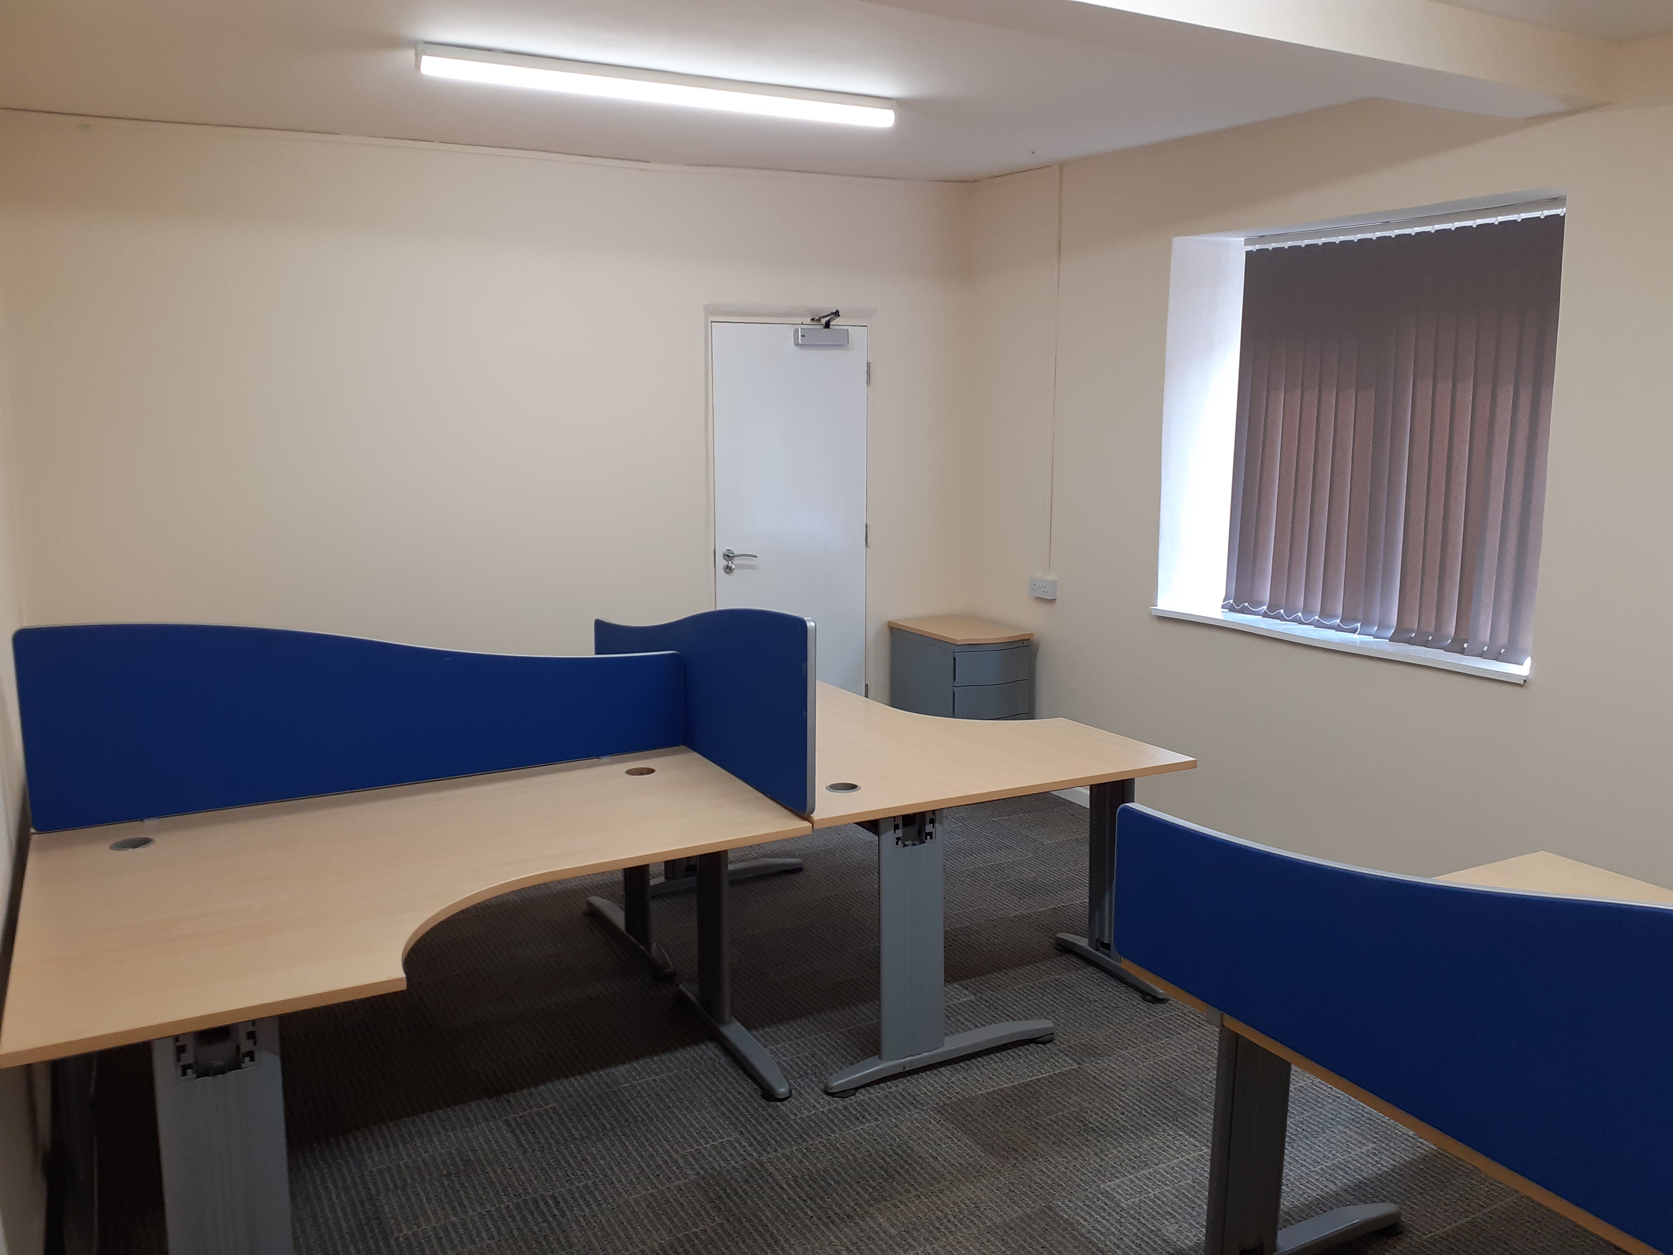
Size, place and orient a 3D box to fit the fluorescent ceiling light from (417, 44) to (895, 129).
[{"bbox_3d":[-0.494,-1.649,3.992,1.525,0.080,0.075,-5,11,-28],"label":"fluorescent ceiling light"}]

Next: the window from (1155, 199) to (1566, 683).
[{"bbox_3d":[1.750,-0.644,4.415,0.300,1.430,1.550,-6,11,-29],"label":"window"}]

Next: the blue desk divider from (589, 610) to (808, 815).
[{"bbox_3d":[-0.442,0.093,3.725,0.030,0.475,1.600,-5,11,-28],"label":"blue desk divider"}]

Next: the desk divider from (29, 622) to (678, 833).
[{"bbox_3d":[-1.132,0.175,3.311,1.600,0.465,0.030,-5,11,-28],"label":"desk divider"}]

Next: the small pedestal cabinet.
[{"bbox_3d":[0.561,0.357,5.769,0.405,0.722,0.600,-5,11,-28],"label":"small pedestal cabinet"}]

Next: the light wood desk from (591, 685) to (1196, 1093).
[{"bbox_3d":[0.103,0.645,4.093,1.200,0.722,1.600,-5,11,-28],"label":"light wood desk"}]

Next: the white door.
[{"bbox_3d":[-0.193,-0.332,5.880,0.765,2.000,0.045,-5,11,-28],"label":"white door"}]

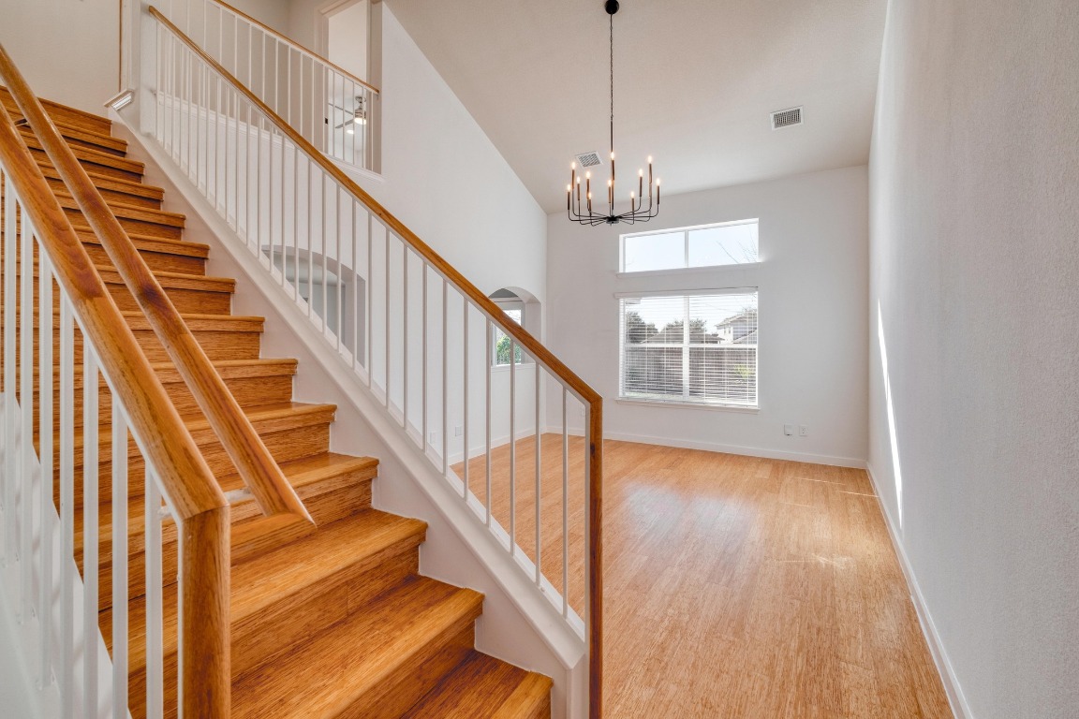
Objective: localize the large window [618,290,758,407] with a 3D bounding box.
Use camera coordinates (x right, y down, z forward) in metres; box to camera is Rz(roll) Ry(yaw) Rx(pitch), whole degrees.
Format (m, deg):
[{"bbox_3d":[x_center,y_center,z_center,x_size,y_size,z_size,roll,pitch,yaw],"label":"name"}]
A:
[{"bbox_3d":[1.958,-0.177,6.101,1.830,1.540,0.110,1,1,32],"label":"large window"}]

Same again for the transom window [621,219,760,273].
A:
[{"bbox_3d":[1.959,-1.512,6.101,1.830,0.550,0.110,1,1,32],"label":"transom window"}]

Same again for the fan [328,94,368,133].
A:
[{"bbox_3d":[-2.945,-4.093,7.400,1.320,0.450,1.320,1,1,32],"label":"fan"}]

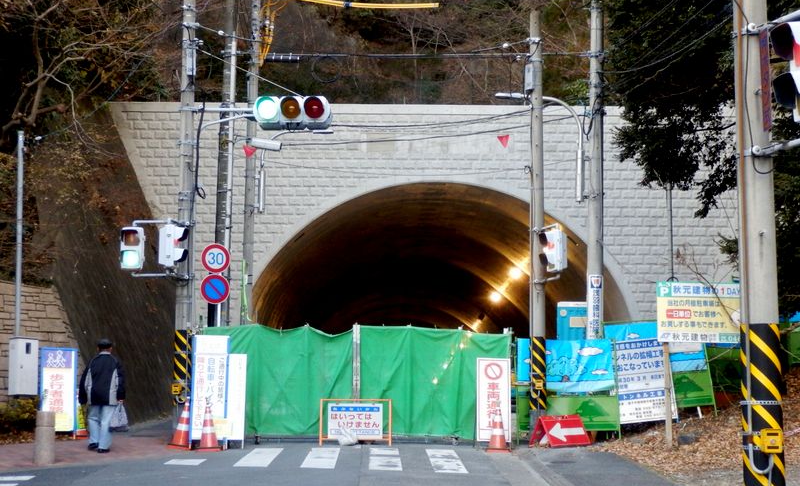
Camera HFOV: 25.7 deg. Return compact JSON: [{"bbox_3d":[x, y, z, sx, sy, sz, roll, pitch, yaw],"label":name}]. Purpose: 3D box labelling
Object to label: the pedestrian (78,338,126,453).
[{"bbox_3d":[-4.370,2.240,25.800,0.630,1.675,0.420,0,-4,5],"label":"pedestrian"}]

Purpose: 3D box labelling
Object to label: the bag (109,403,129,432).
[{"bbox_3d":[-4.176,2.593,26.100,0.290,0.420,0.180,0,-3,0],"label":"bag"}]

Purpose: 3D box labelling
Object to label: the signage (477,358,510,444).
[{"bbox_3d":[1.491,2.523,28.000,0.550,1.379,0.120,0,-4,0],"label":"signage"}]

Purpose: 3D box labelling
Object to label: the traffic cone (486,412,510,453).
[{"bbox_3d":[1.492,2.821,26.600,0.380,0.719,0.380,0,-4,0],"label":"traffic cone"}]

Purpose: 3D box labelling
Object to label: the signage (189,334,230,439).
[{"bbox_3d":[-2.921,2.221,27.000,0.570,1.600,0.120,0,-3,-3],"label":"signage"}]

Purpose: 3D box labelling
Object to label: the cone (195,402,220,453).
[{"bbox_3d":[-2.831,2.717,25.900,0.380,0.715,0.380,0,-4,0],"label":"cone"}]

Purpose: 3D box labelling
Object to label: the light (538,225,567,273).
[{"bbox_3d":[2.465,0.113,28.300,0.400,0.710,0.380,1,-3,-12],"label":"light"}]

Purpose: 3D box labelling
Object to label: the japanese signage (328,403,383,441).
[{"bbox_3d":[-0.709,2.846,28.000,0.880,0.580,0.070,0,-8,0],"label":"japanese signage"}]

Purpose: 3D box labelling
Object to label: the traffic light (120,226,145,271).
[{"bbox_3d":[-4.272,0.088,28.000,0.370,0.710,0.400,0,-3,6],"label":"traffic light"}]

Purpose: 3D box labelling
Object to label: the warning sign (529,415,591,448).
[{"bbox_3d":[2.540,2.991,27.800,0.780,0.490,0.540,2,-4,-34],"label":"warning sign"}]

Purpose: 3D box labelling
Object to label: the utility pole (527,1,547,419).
[{"bbox_3d":[2.474,-0.423,31.600,0.280,7.556,0.280,0,-4,0],"label":"utility pole"}]

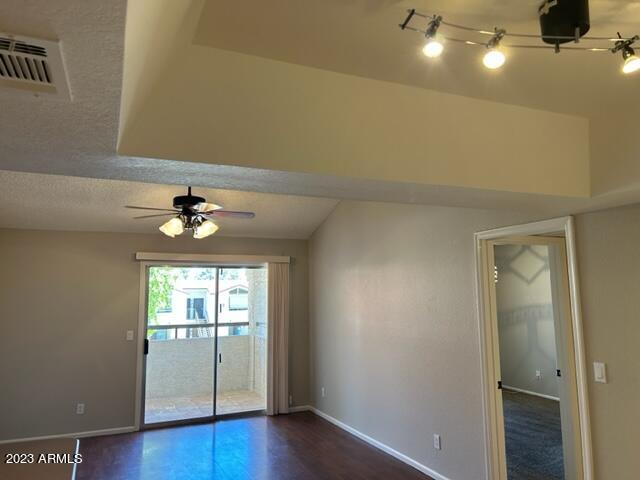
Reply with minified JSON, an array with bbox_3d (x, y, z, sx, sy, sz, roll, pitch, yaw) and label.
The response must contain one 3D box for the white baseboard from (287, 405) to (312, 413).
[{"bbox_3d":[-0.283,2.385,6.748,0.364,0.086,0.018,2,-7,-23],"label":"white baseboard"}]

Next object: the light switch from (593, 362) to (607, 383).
[{"bbox_3d":[1.652,0.784,2.836,0.011,0.114,0.072,2,-7,-23],"label":"light switch"}]

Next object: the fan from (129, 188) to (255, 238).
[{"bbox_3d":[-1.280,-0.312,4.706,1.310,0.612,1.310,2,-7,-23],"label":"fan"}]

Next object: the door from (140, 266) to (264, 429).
[{"bbox_3d":[-1.434,1.347,6.410,1.861,2.095,0.130,2,-7,-23],"label":"door"}]

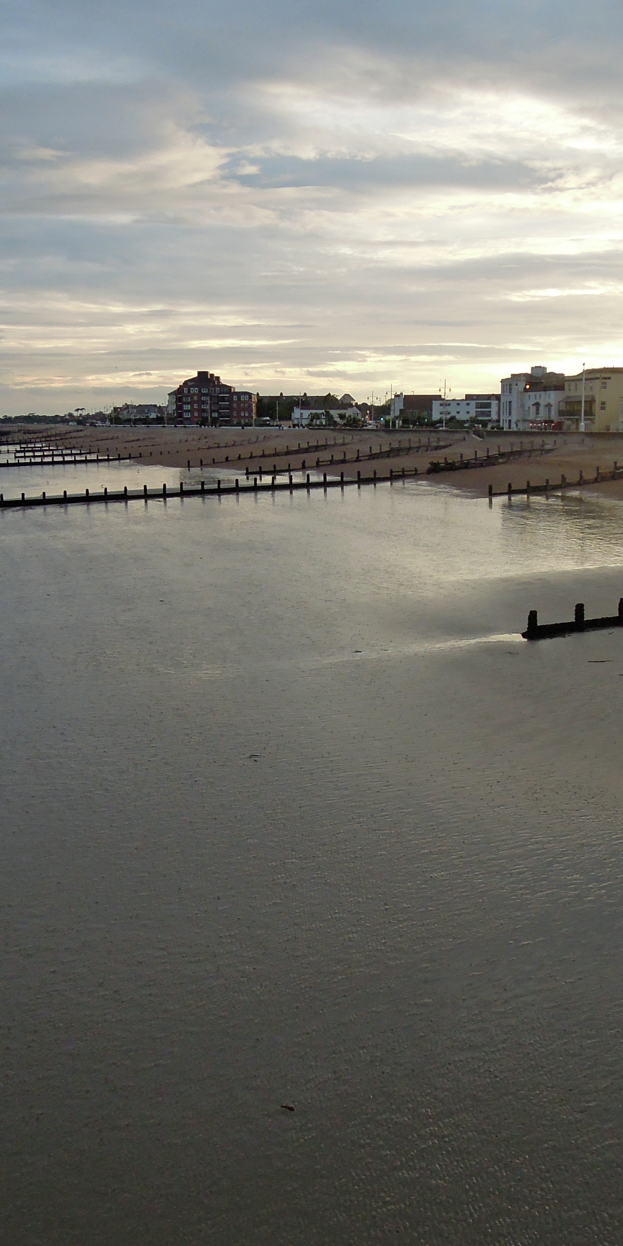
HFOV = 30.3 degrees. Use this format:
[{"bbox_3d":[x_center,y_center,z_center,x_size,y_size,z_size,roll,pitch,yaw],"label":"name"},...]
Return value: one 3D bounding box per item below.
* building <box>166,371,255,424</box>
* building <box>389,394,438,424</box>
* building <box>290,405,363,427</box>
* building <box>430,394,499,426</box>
[{"bbox_3d":[-35.890,-80.050,411.000,29.500,19.000,18.000,-1,10,-8],"label":"building"},{"bbox_3d":[34.700,-71.140,385.000,16.000,10.600,10.500,-2,10,-14],"label":"building"},{"bbox_3d":[5.030,-69.880,388.000,23.000,7.500,11.000,-1,10,-8],"label":"building"},{"bbox_3d":[50.130,-69.600,377.000,21.000,10.500,14.000,-1,10,-8],"label":"building"}]

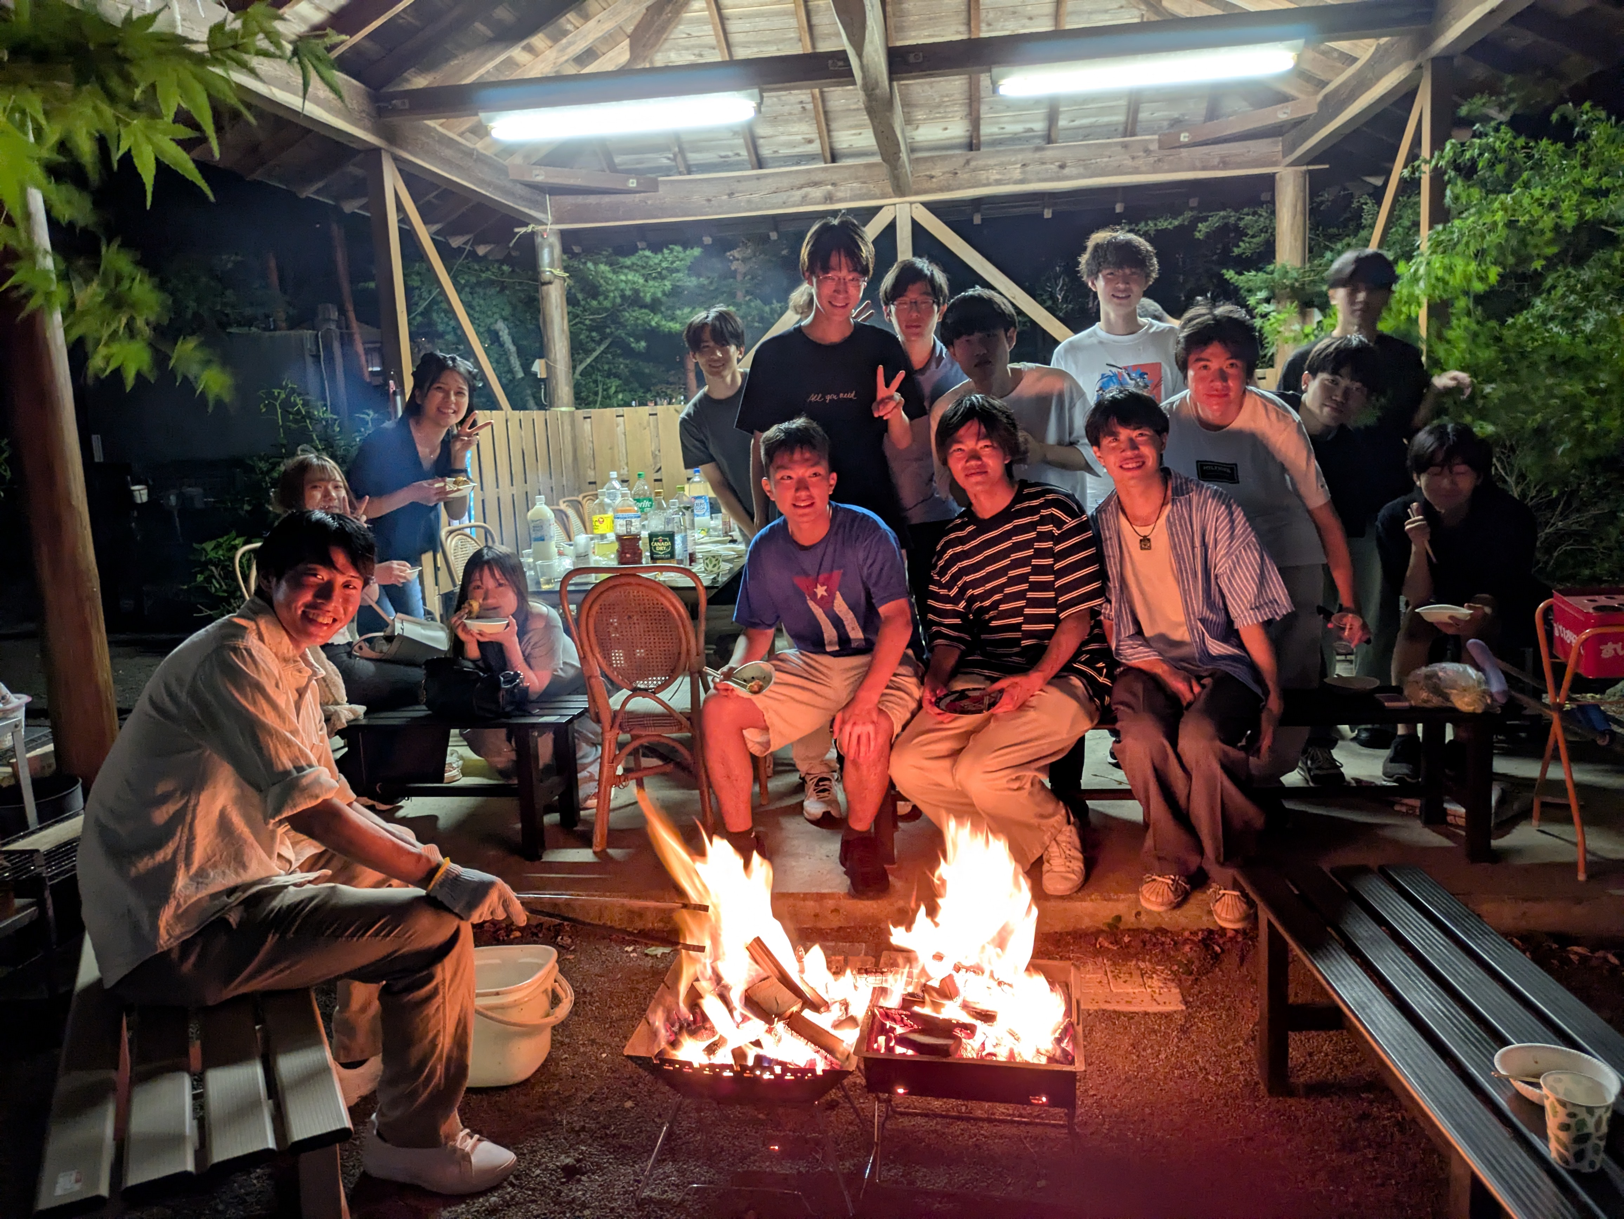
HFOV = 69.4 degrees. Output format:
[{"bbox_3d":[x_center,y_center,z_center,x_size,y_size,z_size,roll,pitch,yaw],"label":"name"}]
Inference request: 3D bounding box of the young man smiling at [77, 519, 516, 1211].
[{"bbox_3d":[-0.915,0.421,2.190,0.750,1.200,0.500,-5,8,-14],"label":"young man smiling"}]

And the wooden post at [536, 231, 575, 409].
[{"bbox_3d":[-1.554,-1.084,7.374,0.162,2.500,0.162,-2,8,7],"label":"wooden post"}]

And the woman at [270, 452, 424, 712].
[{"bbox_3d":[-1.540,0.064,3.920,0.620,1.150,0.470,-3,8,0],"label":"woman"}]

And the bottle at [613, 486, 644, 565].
[{"bbox_3d":[-0.721,-0.313,4.600,0.102,0.308,0.095,-4,8,-9],"label":"bottle"}]

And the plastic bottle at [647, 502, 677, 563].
[{"bbox_3d":[-0.579,-0.304,4.500,0.094,0.300,0.094,-4,8,-7],"label":"plastic bottle"}]

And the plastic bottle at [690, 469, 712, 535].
[{"bbox_3d":[-0.509,-0.489,5.350,0.091,0.308,0.091,-4,8,-5],"label":"plastic bottle"}]

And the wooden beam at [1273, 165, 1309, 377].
[{"bbox_3d":[2.735,-1.214,6.724,0.162,2.500,0.162,-2,8,7],"label":"wooden beam"}]

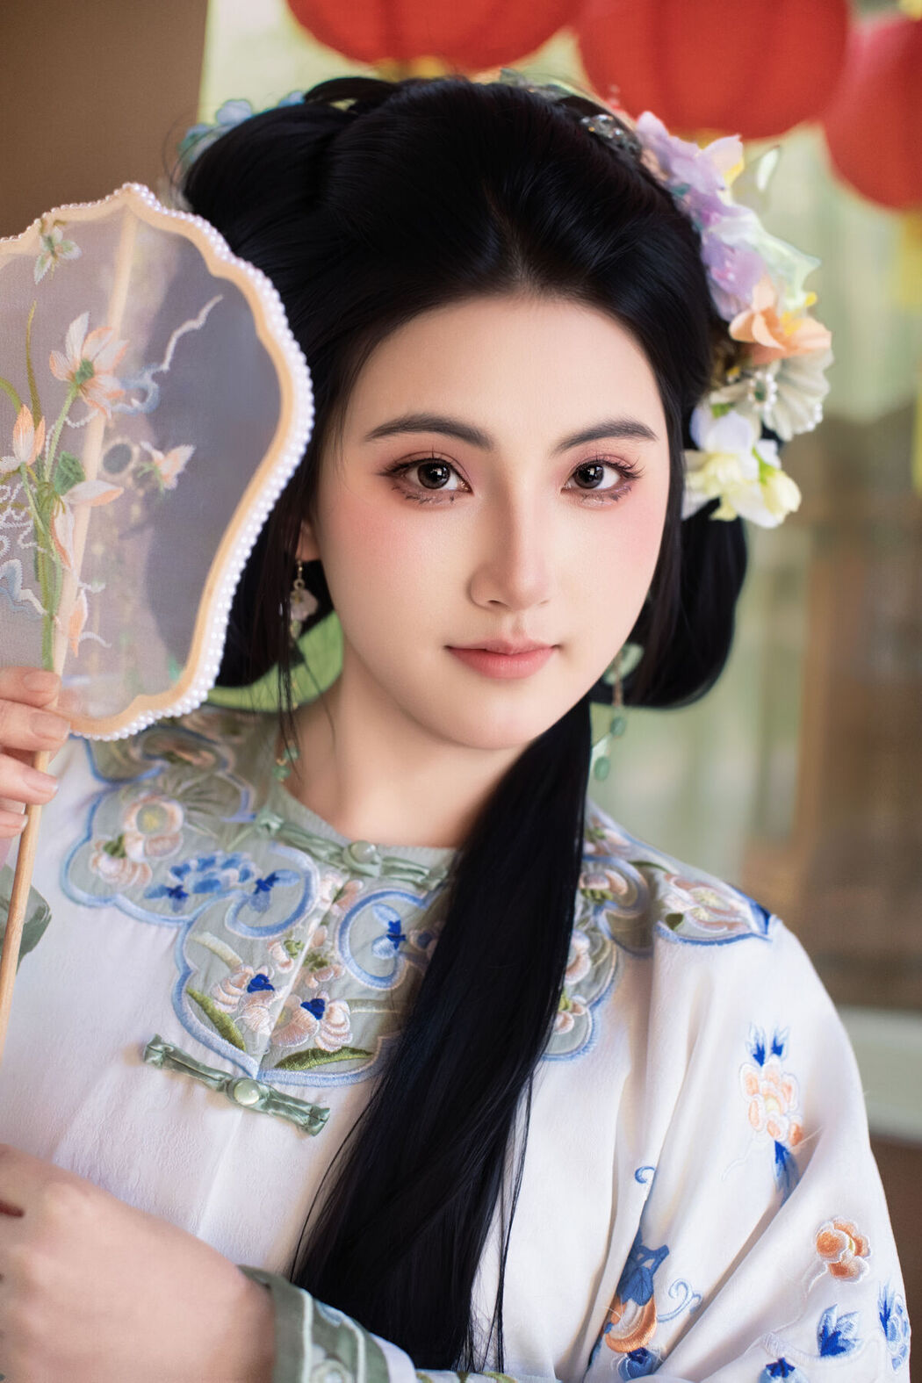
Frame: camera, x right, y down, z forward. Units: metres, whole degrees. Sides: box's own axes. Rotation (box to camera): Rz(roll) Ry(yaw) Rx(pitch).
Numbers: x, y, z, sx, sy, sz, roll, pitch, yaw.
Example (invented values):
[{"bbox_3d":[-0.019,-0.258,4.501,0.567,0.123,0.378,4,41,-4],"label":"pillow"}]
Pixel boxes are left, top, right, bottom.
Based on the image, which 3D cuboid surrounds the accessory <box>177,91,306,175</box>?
[{"bbox_3d":[-0.100,-0.254,0.860,0.062,0.043,0.040,3,5,-6],"label":"accessory"}]

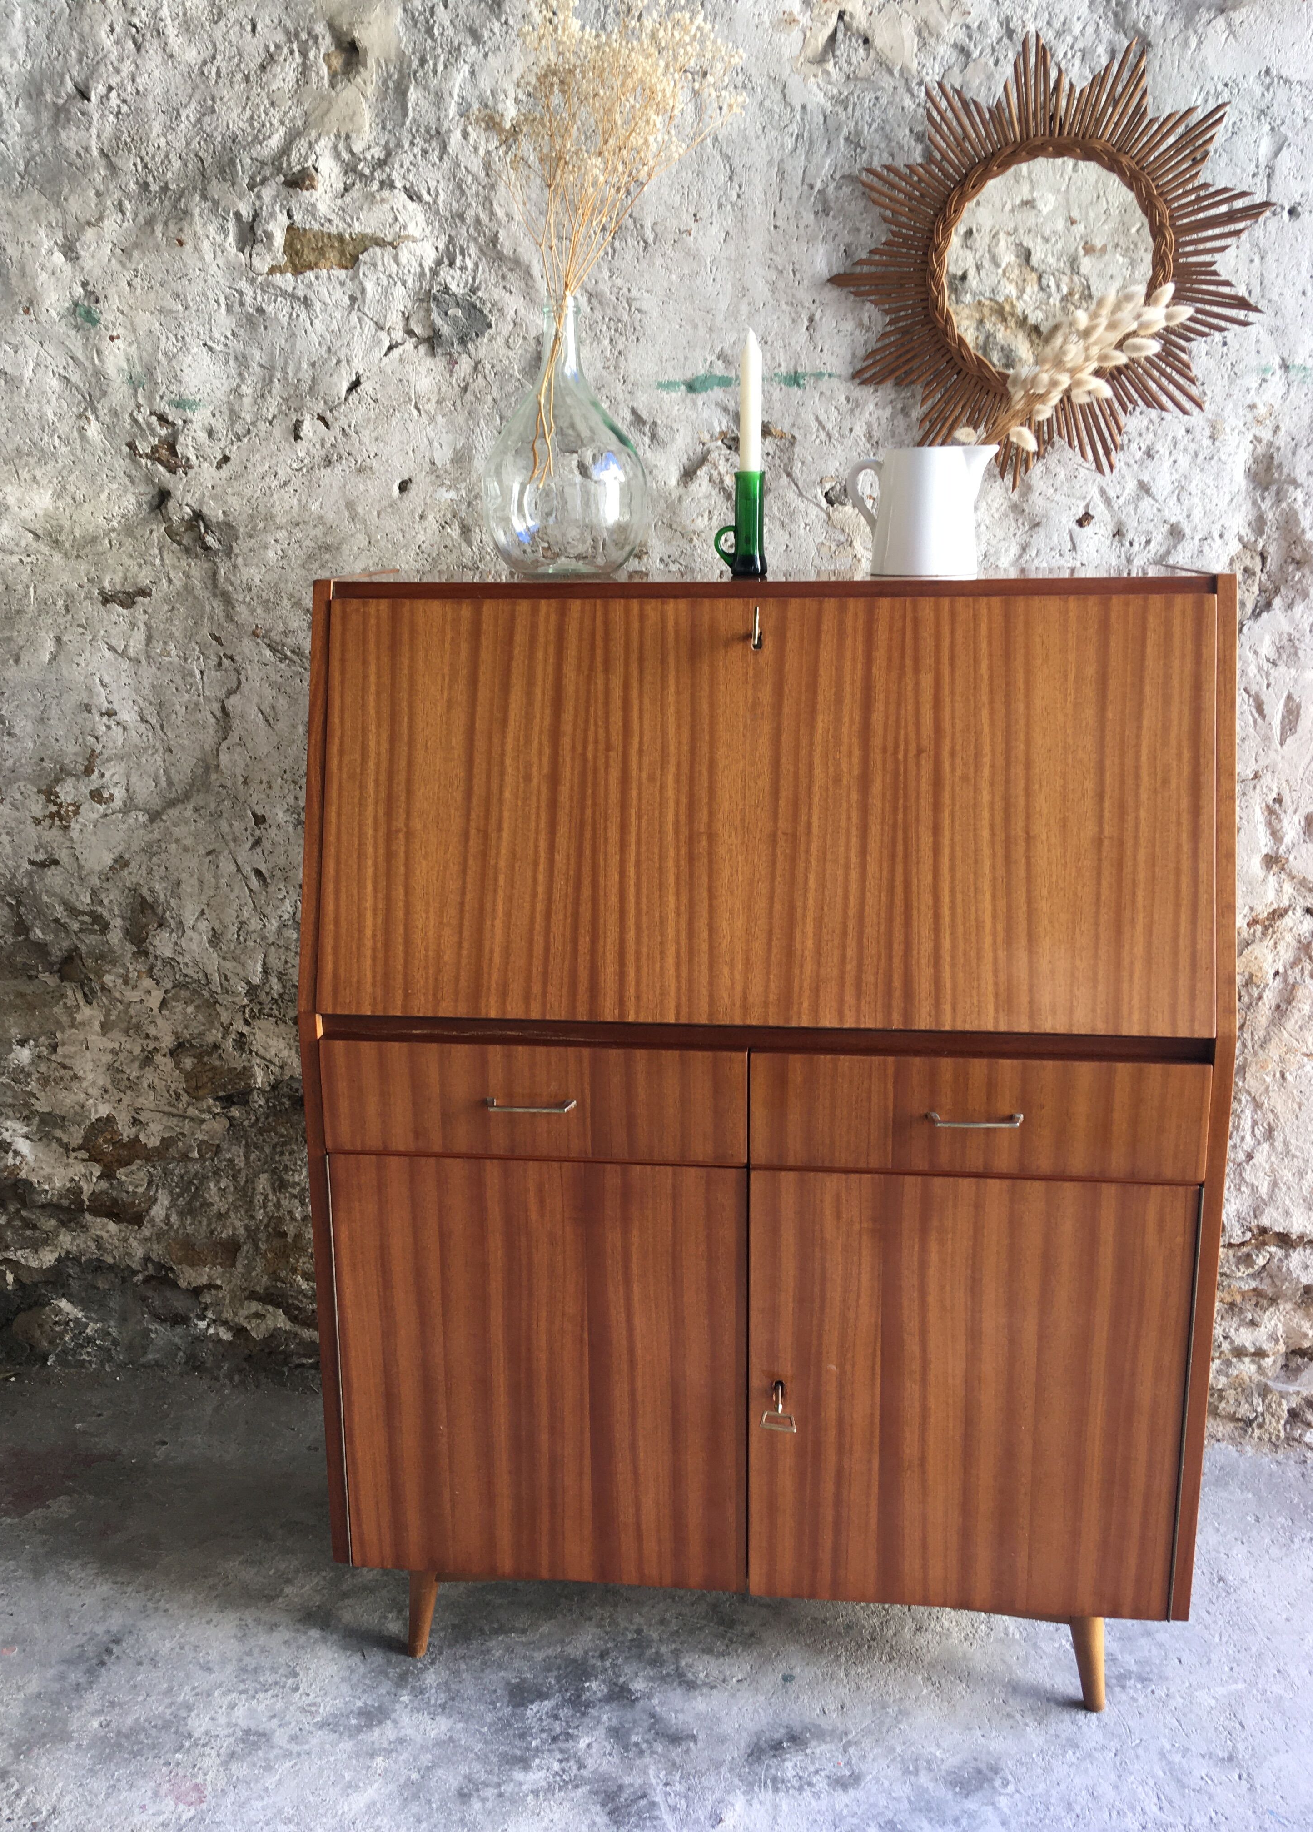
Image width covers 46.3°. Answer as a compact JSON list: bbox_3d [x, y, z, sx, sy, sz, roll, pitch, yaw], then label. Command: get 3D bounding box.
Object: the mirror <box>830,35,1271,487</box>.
[{"bbox_3d":[0.448,-0.750,1.772,0.491,0.484,0.040,1,14,6],"label":"mirror"}]

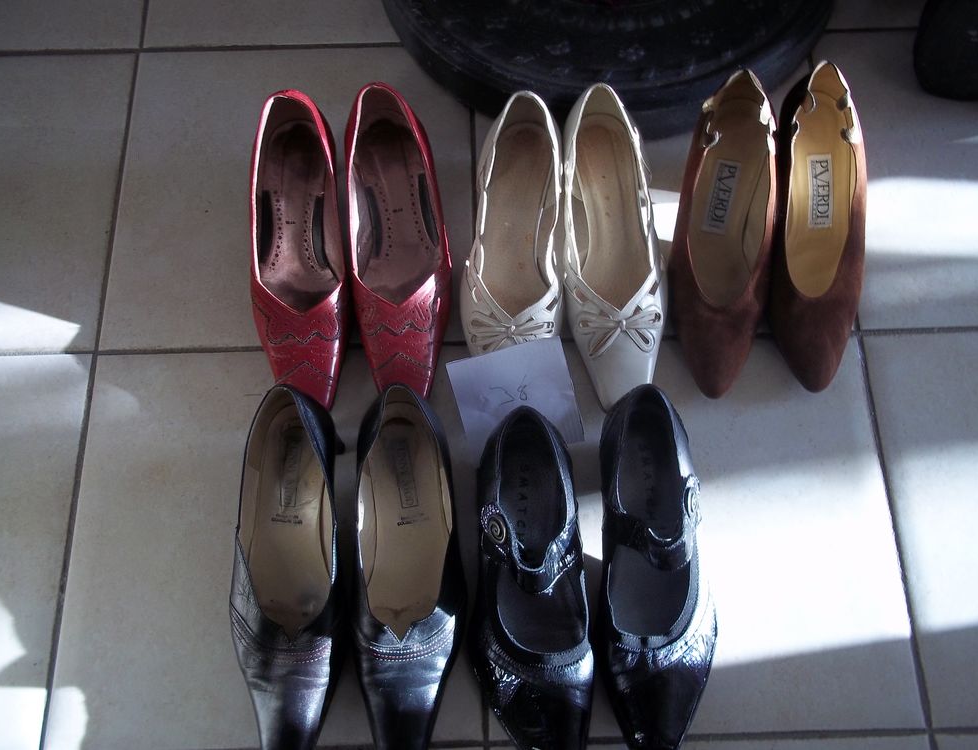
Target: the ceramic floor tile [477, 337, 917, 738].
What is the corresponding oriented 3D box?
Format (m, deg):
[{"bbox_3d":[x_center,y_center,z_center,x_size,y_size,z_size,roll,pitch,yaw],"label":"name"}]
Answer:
[{"bbox_3d":[0.157,0.118,0.828,0.322,0.009,0.321,-1,67,0],"label":"ceramic floor tile"}]

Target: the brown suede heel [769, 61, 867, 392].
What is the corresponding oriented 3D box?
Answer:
[{"bbox_3d":[0.279,-0.121,0.862,0.078,0.111,0.256,3,67,2],"label":"brown suede heel"}]

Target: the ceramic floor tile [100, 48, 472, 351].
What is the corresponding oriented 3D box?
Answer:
[{"bbox_3d":[-0.176,-0.170,0.955,0.322,0.009,0.321,-1,67,0],"label":"ceramic floor tile"}]

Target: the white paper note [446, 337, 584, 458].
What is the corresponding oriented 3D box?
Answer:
[{"bbox_3d":[0.022,0.021,0.848,0.093,0.006,0.090,-14,85,-5],"label":"white paper note"}]

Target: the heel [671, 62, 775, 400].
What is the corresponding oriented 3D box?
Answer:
[{"bbox_3d":[0.197,-0.115,0.861,0.082,0.111,0.256,6,67,3],"label":"heel"}]

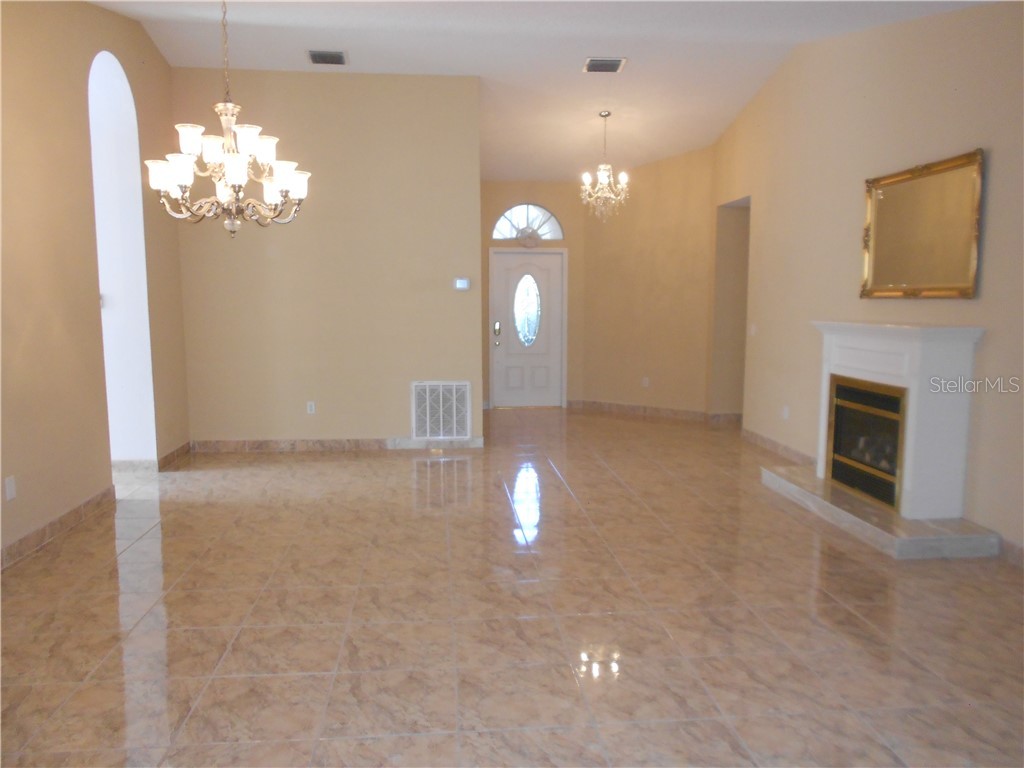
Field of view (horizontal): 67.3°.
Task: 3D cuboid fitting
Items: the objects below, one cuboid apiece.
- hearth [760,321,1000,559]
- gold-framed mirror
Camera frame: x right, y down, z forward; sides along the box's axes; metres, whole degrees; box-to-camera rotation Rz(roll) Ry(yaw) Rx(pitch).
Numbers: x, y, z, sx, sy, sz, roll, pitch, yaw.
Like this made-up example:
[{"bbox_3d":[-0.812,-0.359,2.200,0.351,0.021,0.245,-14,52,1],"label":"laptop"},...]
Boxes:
[{"bbox_3d":[2.359,0.241,5.158,0.592,1.276,1.798,-1,7,-5],"label":"hearth"},{"bbox_3d":[2.620,-0.983,5.006,0.060,0.848,1.221,-1,7,-5],"label":"gold-framed mirror"}]

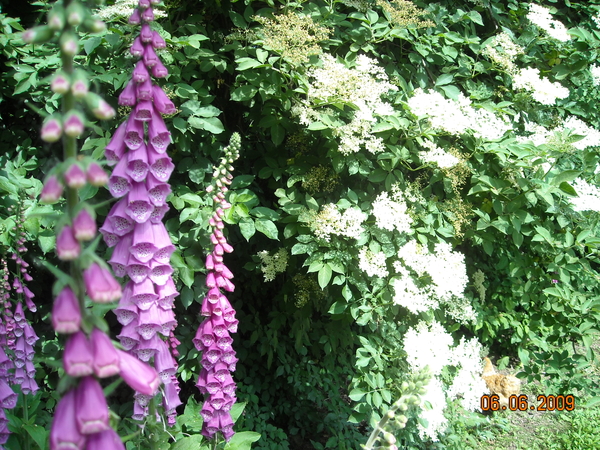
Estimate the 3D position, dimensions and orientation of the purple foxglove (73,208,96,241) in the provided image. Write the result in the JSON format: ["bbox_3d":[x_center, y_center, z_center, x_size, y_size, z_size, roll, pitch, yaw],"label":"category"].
[{"bbox_3d":[-0.151,0.000,0.425,0.017,0.024,0.021,-3,15,-20],"label":"purple foxglove"}]

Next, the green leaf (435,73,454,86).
[{"bbox_3d":[0.417,-0.420,1.750,0.060,0.012,0.040,-13,43,-14],"label":"green leaf"}]

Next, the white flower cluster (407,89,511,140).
[{"bbox_3d":[0.457,-0.319,1.750,0.300,0.150,0.130,1,7,9],"label":"white flower cluster"}]

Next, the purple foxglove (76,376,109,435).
[{"bbox_3d":[-0.144,0.125,0.420,0.022,0.042,0.027,-7,14,-16],"label":"purple foxglove"}]

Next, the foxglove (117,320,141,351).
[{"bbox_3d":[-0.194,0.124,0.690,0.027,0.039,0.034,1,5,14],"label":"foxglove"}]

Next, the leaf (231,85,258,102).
[{"bbox_3d":[-0.155,-0.368,1.700,0.082,0.012,0.050,-20,41,-10],"label":"leaf"}]

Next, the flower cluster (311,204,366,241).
[{"bbox_3d":[0.102,-0.007,1.600,0.148,0.095,0.095,0,7,3],"label":"flower cluster"}]

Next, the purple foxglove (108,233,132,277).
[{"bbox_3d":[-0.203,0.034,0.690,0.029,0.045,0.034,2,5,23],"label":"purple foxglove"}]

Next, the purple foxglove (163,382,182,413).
[{"bbox_3d":[-0.150,0.201,0.715,0.020,0.041,0.020,-4,-19,-35],"label":"purple foxglove"}]

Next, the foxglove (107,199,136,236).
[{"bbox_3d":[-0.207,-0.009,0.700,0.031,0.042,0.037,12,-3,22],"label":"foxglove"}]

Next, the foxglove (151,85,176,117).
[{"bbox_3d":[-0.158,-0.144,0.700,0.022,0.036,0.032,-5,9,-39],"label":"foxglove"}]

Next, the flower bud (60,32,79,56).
[{"bbox_3d":[-0.171,-0.134,0.450,0.013,0.018,0.017,-2,7,-14],"label":"flower bud"}]

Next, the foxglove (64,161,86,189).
[{"bbox_3d":[-0.157,-0.035,0.425,0.015,0.018,0.019,0,16,-18],"label":"foxglove"}]

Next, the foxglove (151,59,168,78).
[{"bbox_3d":[-0.161,-0.180,0.695,0.016,0.025,0.016,-5,-20,-45],"label":"foxglove"}]

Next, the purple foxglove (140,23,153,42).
[{"bbox_3d":[-0.180,-0.225,0.710,0.014,0.022,0.017,-2,7,-14],"label":"purple foxglove"}]

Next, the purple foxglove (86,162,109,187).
[{"bbox_3d":[-0.143,-0.036,0.430,0.015,0.018,0.019,-12,21,-22],"label":"purple foxglove"}]

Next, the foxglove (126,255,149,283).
[{"bbox_3d":[-0.183,0.047,0.685,0.026,0.040,0.034,0,5,-3],"label":"foxglove"}]

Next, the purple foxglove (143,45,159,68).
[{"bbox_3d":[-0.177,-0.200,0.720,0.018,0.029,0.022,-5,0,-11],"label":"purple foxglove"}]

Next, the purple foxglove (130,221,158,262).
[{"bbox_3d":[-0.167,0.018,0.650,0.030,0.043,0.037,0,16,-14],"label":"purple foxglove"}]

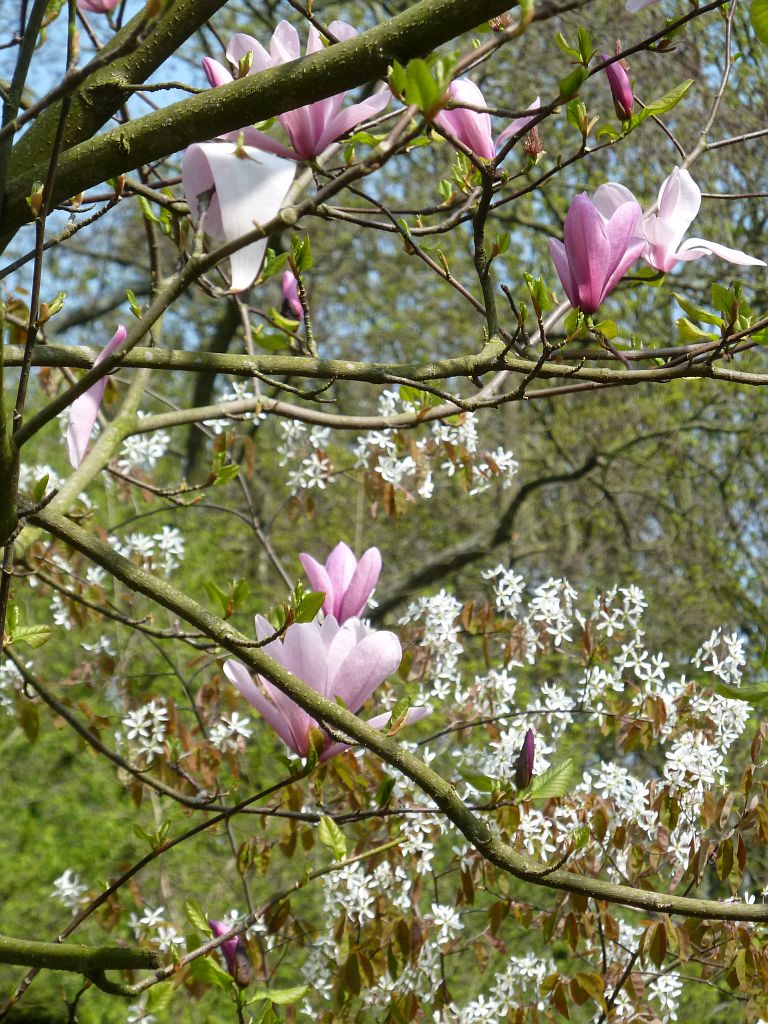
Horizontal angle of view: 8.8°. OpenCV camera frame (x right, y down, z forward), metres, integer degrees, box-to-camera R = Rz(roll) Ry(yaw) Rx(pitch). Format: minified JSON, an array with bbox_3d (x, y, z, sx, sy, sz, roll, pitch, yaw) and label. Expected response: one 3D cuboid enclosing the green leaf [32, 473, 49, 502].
[{"bbox_3d":[-0.271,-0.019,3.950,0.009,0.024,0.010,20,-5,0],"label":"green leaf"}]

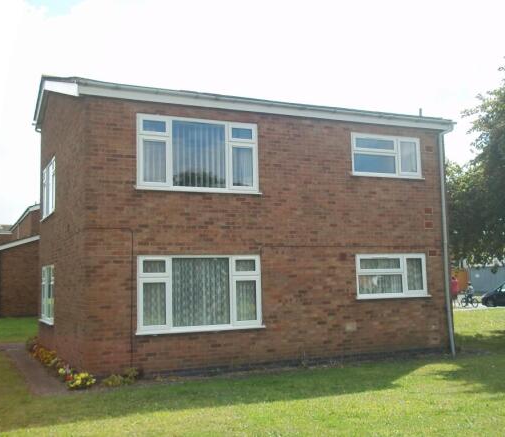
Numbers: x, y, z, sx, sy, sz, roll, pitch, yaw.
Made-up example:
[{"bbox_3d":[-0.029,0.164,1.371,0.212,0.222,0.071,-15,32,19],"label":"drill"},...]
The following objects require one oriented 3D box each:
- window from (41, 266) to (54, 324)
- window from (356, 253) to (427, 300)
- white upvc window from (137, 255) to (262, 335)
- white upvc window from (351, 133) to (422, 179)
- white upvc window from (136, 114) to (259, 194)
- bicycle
[{"bbox_3d":[-5.280,1.911,15.608,0.100,1.395,2.529,1,-6,-24],"label":"window"},{"bbox_3d":[2.961,1.222,12.853,1.799,0.927,0.100,1,-6,-24],"label":"window"},{"bbox_3d":[-0.933,1.358,11.111,2.381,1.355,0.100,1,-6,-24],"label":"white upvc window"},{"bbox_3d":[2.898,-1.335,13.084,1.794,0.900,0.100,1,-6,-24],"label":"white upvc window"},{"bbox_3d":[-0.984,-1.183,11.345,2.380,1.355,0.100,1,-6,-24],"label":"white upvc window"},{"bbox_3d":[11.110,4.163,31.037,1.200,0.800,0.480,-5,-7,37],"label":"bicycle"}]

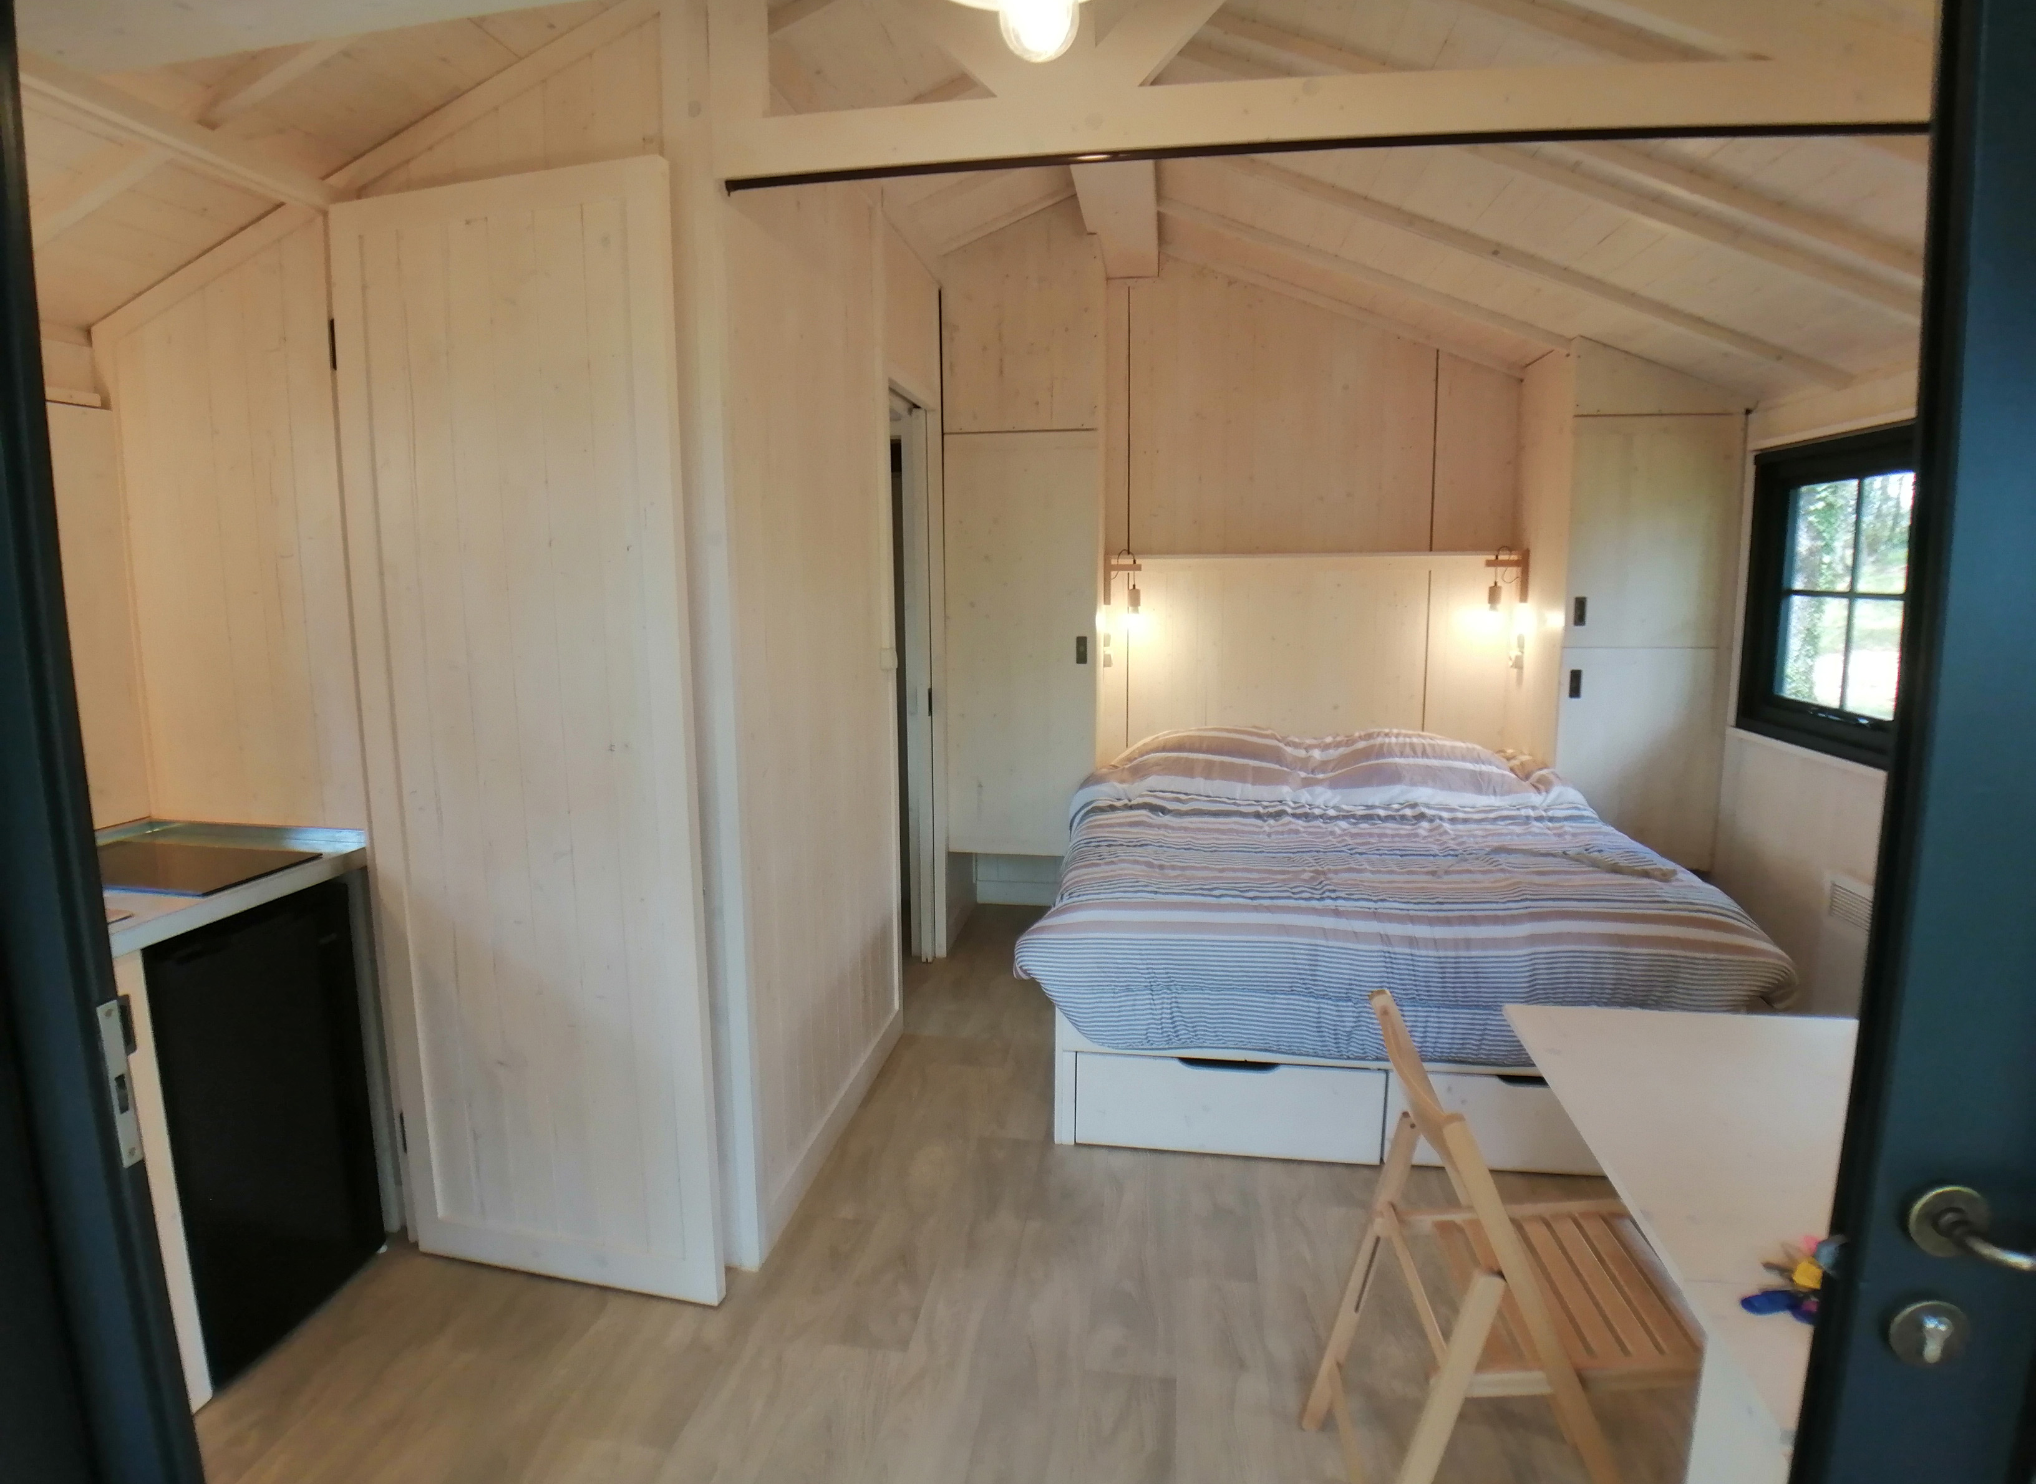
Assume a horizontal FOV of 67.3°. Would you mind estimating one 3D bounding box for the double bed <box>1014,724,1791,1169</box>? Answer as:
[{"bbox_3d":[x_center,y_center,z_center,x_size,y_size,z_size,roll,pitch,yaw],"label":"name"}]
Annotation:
[{"bbox_3d":[0.952,0.446,4.538,1.644,0.706,2.384,1,7,6],"label":"double bed"}]

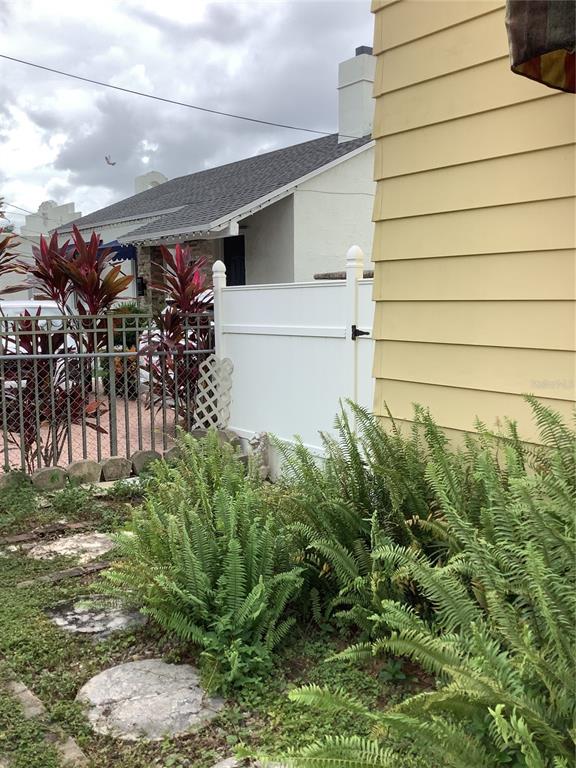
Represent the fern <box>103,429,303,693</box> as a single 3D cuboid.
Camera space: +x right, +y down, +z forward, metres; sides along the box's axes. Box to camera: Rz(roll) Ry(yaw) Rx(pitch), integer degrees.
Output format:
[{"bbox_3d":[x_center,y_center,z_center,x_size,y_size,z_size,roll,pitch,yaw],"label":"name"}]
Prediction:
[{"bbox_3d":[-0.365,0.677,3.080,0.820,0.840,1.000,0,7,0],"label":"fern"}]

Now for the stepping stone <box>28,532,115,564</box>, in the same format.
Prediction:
[{"bbox_3d":[-1.274,0.996,4.123,0.550,0.050,0.540,0,7,0],"label":"stepping stone"}]

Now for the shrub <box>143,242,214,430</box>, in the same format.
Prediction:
[{"bbox_3d":[-1.063,-0.371,6.803,0.760,1.950,0.760,0,7,0],"label":"shrub"}]

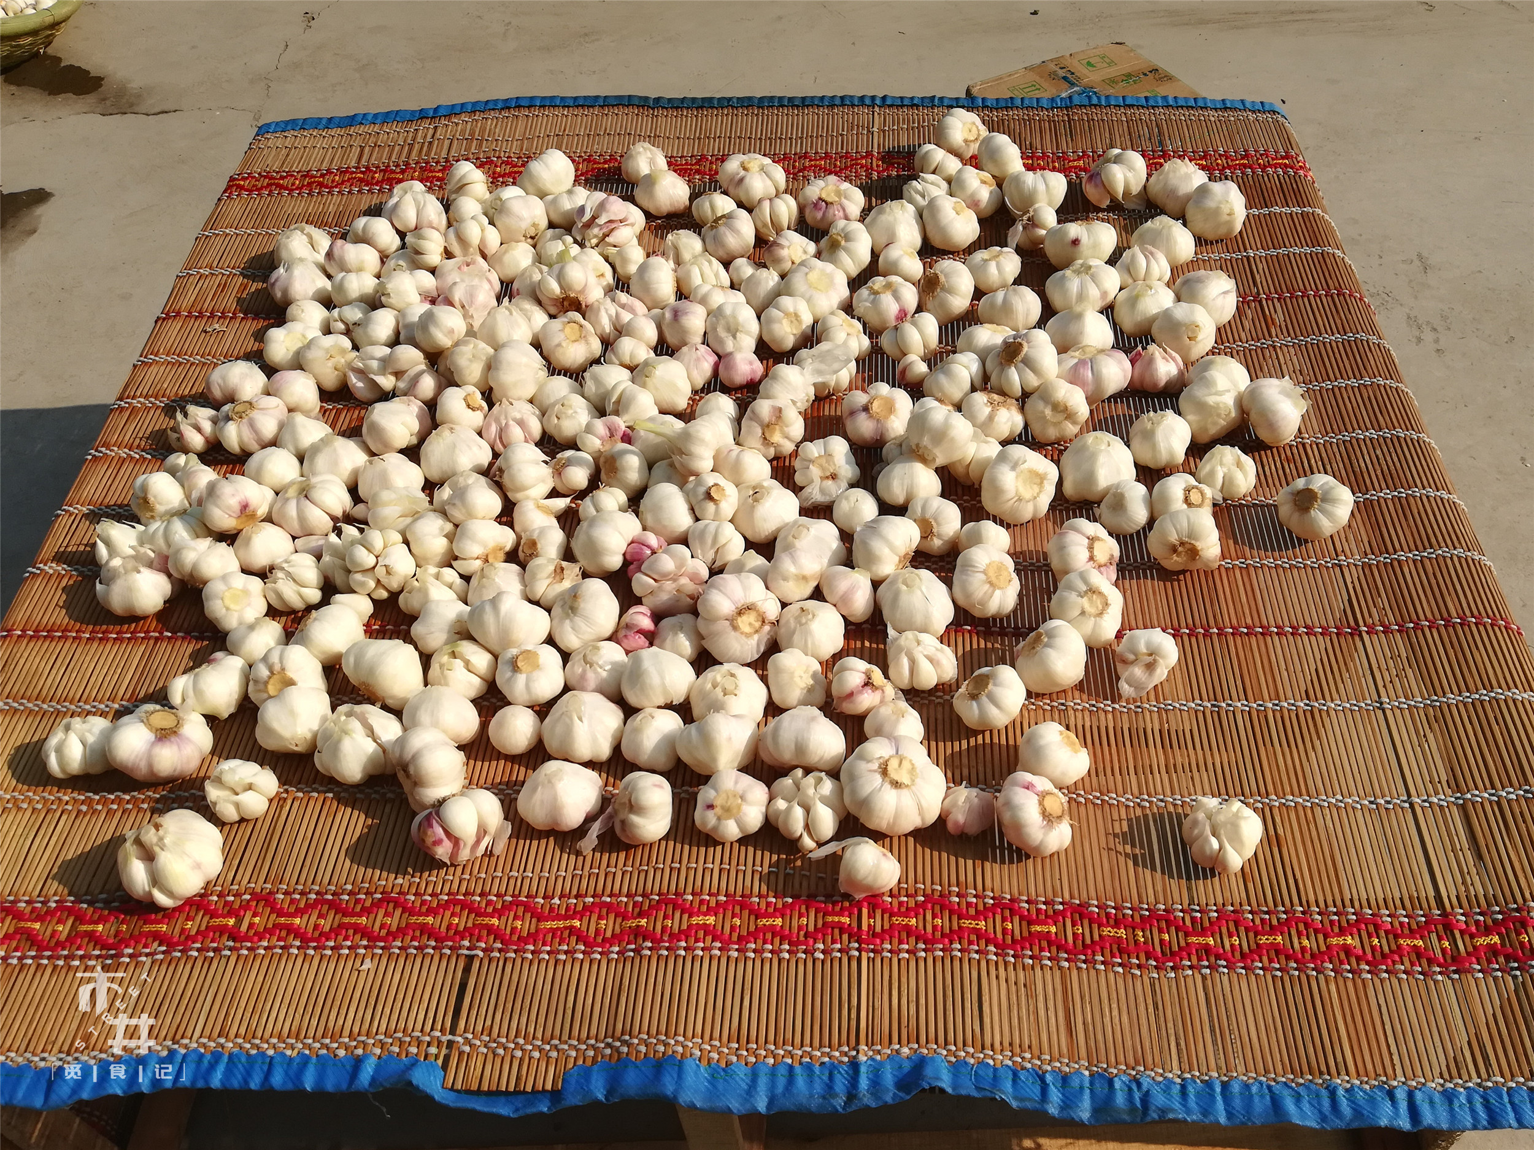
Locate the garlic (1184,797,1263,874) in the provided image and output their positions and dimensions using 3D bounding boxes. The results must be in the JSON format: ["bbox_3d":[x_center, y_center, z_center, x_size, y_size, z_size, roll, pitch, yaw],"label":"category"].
[{"bbox_3d":[0.265,0.151,0.669,0.046,0.046,0.049,1,53,3],"label":"garlic"}]

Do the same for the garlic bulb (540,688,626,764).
[{"bbox_3d":[-0.126,0.104,0.792,0.056,0.046,0.052,1,53,3],"label":"garlic bulb"}]

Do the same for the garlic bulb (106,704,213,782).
[{"bbox_3d":[-0.390,0.107,0.738,0.068,0.047,0.068,10,25,-9],"label":"garlic bulb"}]

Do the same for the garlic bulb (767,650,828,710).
[{"bbox_3d":[0.021,0.074,0.812,0.043,0.039,0.044,1,53,3],"label":"garlic bulb"}]

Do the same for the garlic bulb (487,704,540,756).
[{"bbox_3d":[-0.181,0.111,0.822,0.038,0.036,0.037,-3,52,4],"label":"garlic bulb"}]

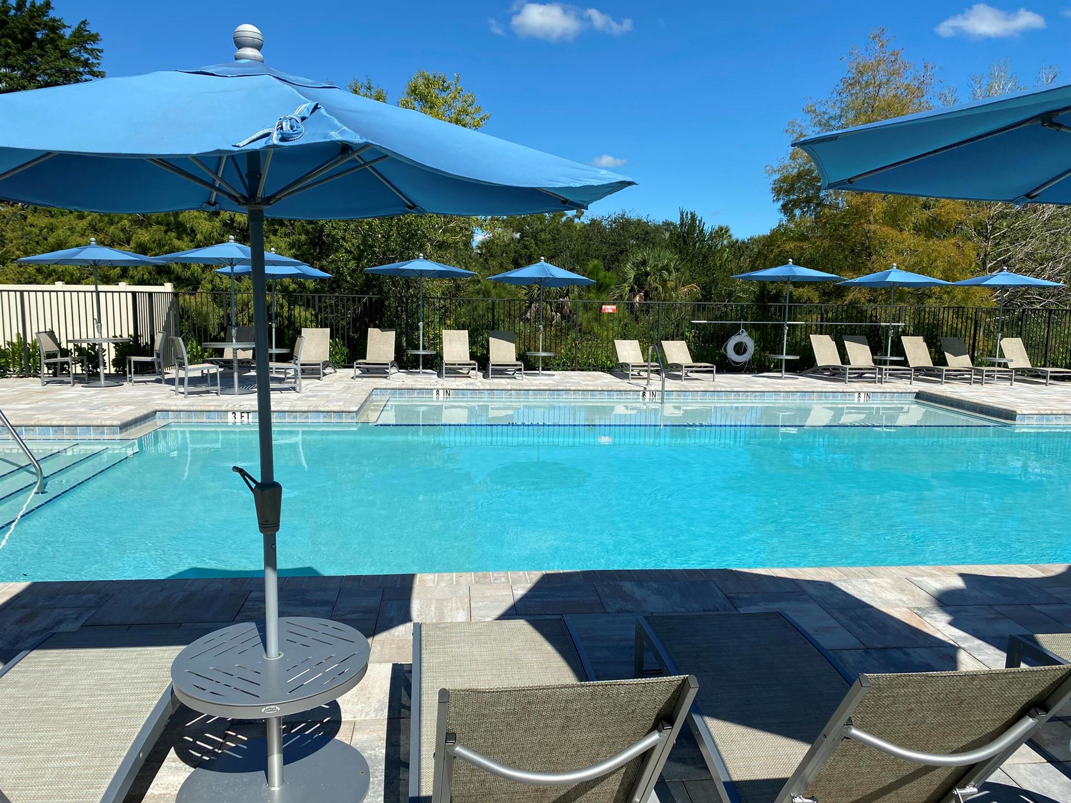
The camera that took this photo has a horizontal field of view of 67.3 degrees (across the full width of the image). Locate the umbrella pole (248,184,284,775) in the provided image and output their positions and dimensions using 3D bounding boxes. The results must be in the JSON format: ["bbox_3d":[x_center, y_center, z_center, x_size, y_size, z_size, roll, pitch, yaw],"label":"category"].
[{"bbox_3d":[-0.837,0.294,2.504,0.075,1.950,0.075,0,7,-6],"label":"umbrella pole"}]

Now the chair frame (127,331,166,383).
[{"bbox_3d":[-6.501,-0.732,13.440,0.550,0.870,0.500,-4,9,-34],"label":"chair frame"}]

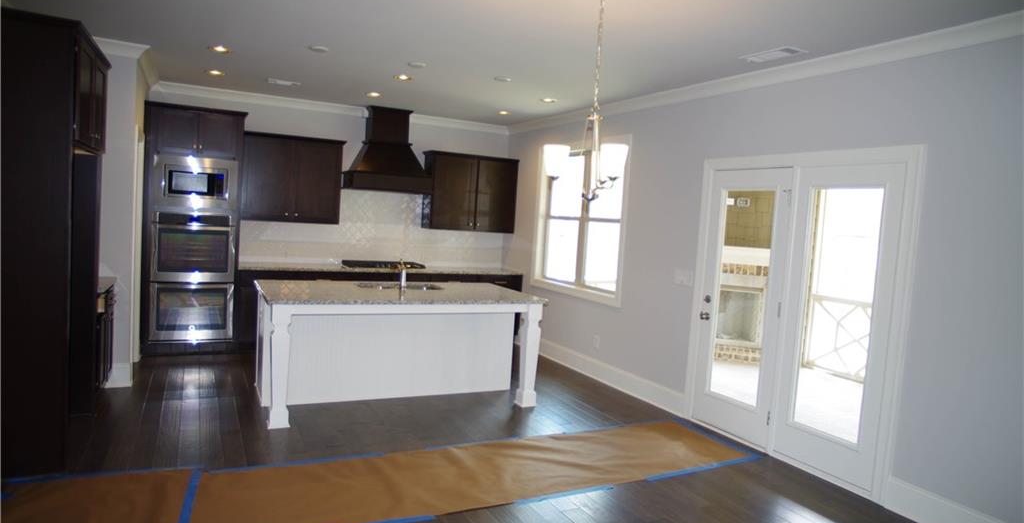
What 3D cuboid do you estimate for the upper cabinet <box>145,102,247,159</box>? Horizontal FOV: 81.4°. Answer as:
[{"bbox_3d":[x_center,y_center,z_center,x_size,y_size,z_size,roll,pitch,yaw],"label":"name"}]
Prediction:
[{"bbox_3d":[-3.225,-1.270,6.072,0.880,0.500,0.630,2,5,-28],"label":"upper cabinet"}]

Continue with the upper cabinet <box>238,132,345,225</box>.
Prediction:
[{"bbox_3d":[-2.467,-0.902,6.676,1.055,0.915,0.350,2,5,-28],"label":"upper cabinet"}]

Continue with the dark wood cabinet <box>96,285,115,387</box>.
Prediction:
[{"bbox_3d":[-3.304,0.605,4.308,0.610,0.870,0.650,2,5,-28],"label":"dark wood cabinet"}]

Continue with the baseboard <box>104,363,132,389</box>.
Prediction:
[{"bbox_3d":[-3.134,0.910,4.747,0.205,0.193,0.025,2,5,-28],"label":"baseboard"}]

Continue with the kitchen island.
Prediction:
[{"bbox_3d":[-0.951,0.696,4.973,2.184,0.910,1.180,2,5,-28],"label":"kitchen island"}]

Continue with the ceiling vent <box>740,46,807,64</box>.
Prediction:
[{"bbox_3d":[1.705,-1.344,3.908,0.190,0.020,0.380,2,5,-28],"label":"ceiling vent"}]

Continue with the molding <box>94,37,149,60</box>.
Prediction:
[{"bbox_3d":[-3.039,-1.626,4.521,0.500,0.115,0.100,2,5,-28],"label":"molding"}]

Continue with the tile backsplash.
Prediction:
[{"bbox_3d":[-1.547,-0.397,7.229,3.225,0.870,0.020,2,5,-28],"label":"tile backsplash"}]

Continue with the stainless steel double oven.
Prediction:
[{"bbox_3d":[-3.209,-0.125,6.017,0.762,1.806,0.600,2,5,-28],"label":"stainless steel double oven"}]

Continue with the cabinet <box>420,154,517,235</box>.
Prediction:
[{"bbox_3d":[-0.527,-0.852,7.524,1.167,0.930,0.350,2,5,-28],"label":"cabinet"}]

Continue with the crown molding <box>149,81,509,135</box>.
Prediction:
[{"bbox_3d":[-1.825,-1.743,6.911,4.070,0.102,0.080,2,5,-28],"label":"crown molding"}]

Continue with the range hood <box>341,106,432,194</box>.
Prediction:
[{"bbox_3d":[-1.435,-1.278,6.920,0.950,0.992,0.505,2,5,-28],"label":"range hood"}]

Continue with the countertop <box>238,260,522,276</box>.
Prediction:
[{"bbox_3d":[-1.489,0.062,7.132,3.290,0.035,0.650,2,5,-28],"label":"countertop"}]

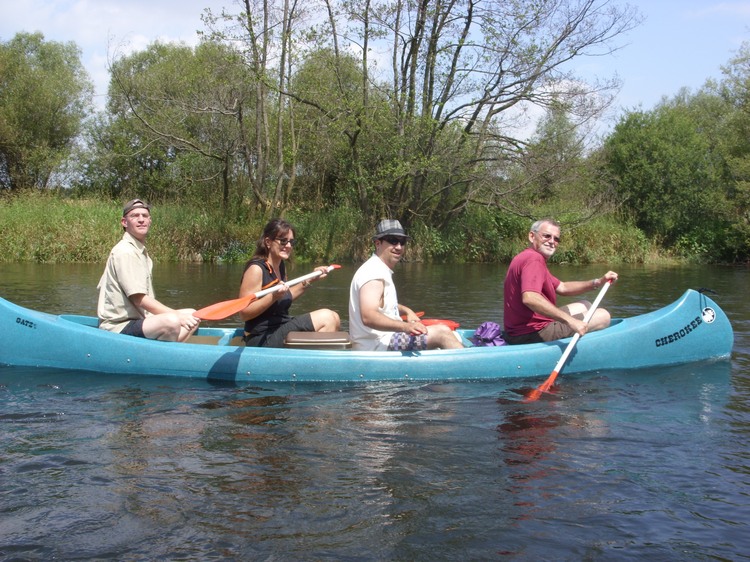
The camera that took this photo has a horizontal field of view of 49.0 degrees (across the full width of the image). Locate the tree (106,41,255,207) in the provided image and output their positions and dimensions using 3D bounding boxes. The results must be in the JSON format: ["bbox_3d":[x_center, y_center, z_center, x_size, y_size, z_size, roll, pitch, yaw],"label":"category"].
[{"bbox_3d":[-7.438,-5.781,31.000,5.800,6.553,5.200,0,4,0],"label":"tree"}]

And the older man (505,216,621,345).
[{"bbox_3d":[1.212,0.049,5.350,0.780,0.910,0.580,0,4,5],"label":"older man"}]

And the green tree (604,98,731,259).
[{"bbox_3d":[8.706,-3.021,24.500,3.800,4.822,3.600,0,4,0],"label":"green tree"}]

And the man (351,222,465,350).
[{"bbox_3d":[0.220,0.070,5.250,0.780,0.938,0.560,1,4,10],"label":"man"}]

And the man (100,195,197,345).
[{"bbox_3d":[-1.452,-0.010,5.300,0.700,1.043,0.540,1,4,10],"label":"man"}]

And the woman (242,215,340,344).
[{"bbox_3d":[-0.542,0.061,5.250,0.680,0.918,0.520,1,4,12],"label":"woman"}]

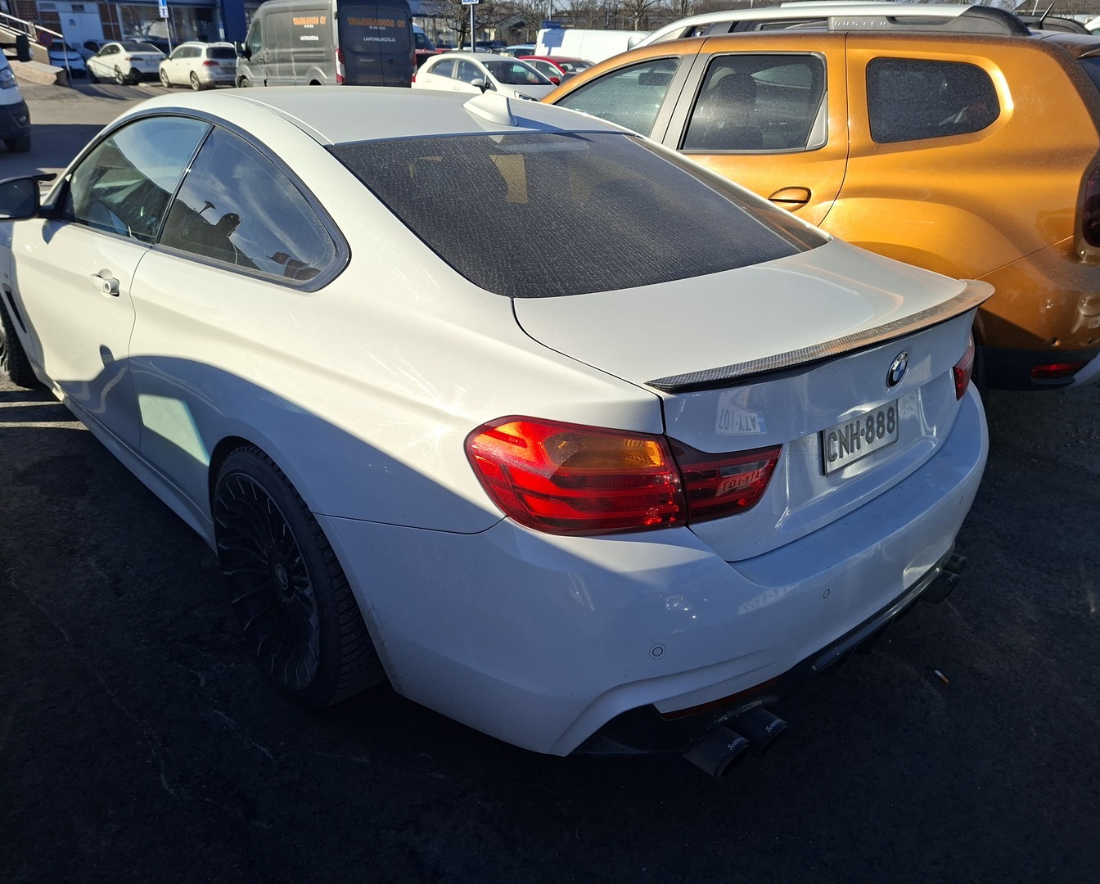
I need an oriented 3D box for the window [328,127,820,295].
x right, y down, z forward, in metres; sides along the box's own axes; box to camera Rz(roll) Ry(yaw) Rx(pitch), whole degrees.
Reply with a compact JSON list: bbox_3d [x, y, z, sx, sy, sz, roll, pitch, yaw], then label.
[{"bbox_3d":[0.128,-0.618,1.923,1.200,0.120,0.740,-18,49,-40],"label":"window"}]

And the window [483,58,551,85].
[{"bbox_3d":[-0.626,-7.064,15.000,1.300,0.150,0.750,-20,63,-38],"label":"window"}]

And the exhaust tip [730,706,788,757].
[{"bbox_3d":[0.387,0.549,1.502,0.100,0.100,0.120,-18,31,-40],"label":"exhaust tip"}]

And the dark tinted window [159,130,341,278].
[{"bbox_3d":[-0.652,-0.543,1.740,0.830,0.330,0.050,21,1,41],"label":"dark tinted window"}]

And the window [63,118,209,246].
[{"bbox_3d":[-1.277,-0.797,2.344,1.010,0.375,0.060,21,2,41],"label":"window"}]

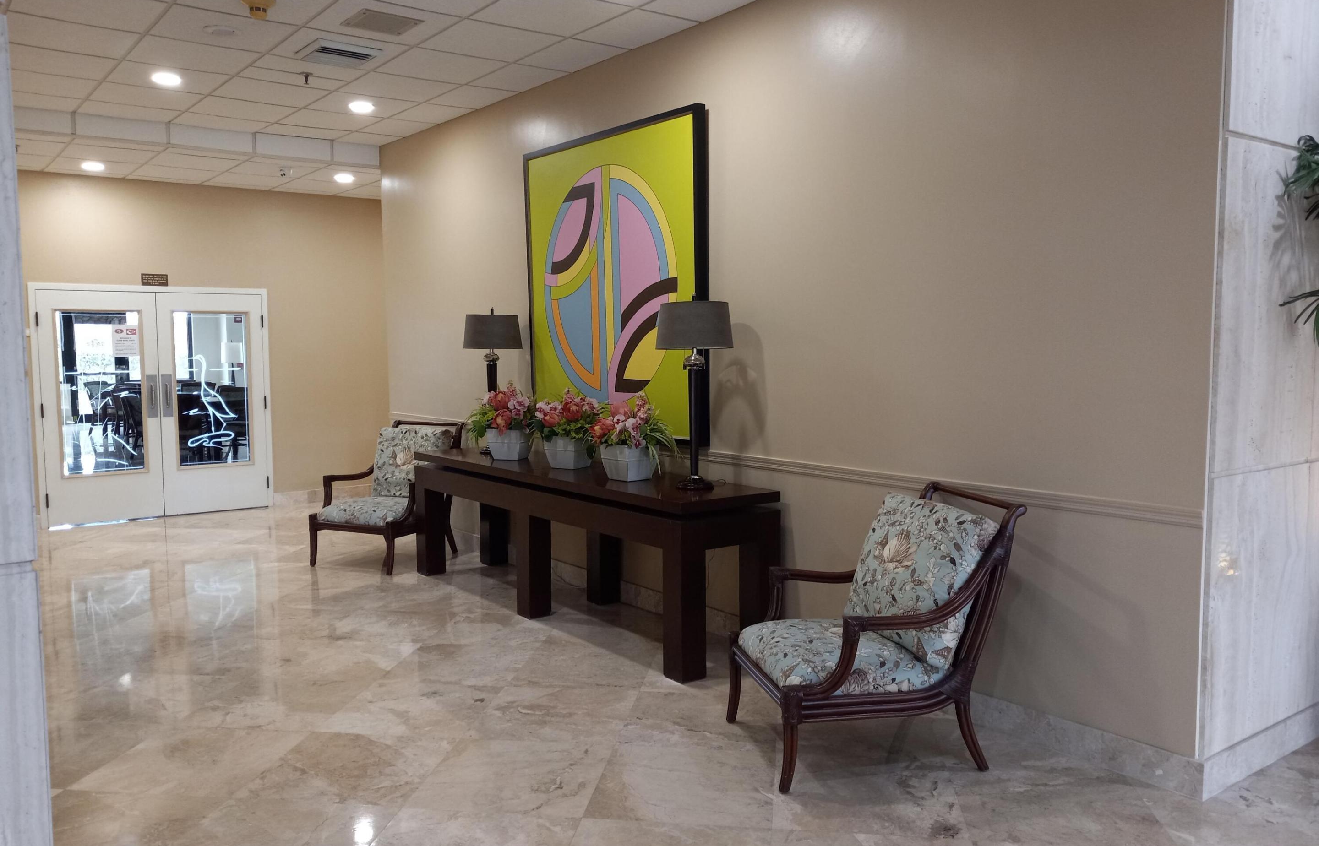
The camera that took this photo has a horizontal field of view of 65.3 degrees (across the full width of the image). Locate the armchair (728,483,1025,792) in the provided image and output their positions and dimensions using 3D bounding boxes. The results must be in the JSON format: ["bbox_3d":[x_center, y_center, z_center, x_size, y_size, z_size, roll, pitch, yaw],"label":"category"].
[{"bbox_3d":[0.796,0.764,3.963,0.945,0.965,0.720,-1,5,-12],"label":"armchair"}]

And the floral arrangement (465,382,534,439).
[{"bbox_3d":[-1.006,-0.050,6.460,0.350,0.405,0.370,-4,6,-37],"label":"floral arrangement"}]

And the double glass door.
[{"bbox_3d":[-4.432,-0.172,9.133,1.892,2.034,0.101,-4,6,-37],"label":"double glass door"}]

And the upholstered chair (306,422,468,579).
[{"bbox_3d":[-1.956,0.500,7.477,0.720,0.965,0.945,2,5,24],"label":"upholstered chair"}]

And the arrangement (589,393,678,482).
[{"bbox_3d":[-0.140,0.074,5.443,0.380,0.448,0.410,-4,6,-37],"label":"arrangement"}]

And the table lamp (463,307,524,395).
[{"bbox_3d":[-1.128,-0.277,6.901,0.390,0.950,0.390,-4,6,-37],"label":"table lamp"}]

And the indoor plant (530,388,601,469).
[{"bbox_3d":[-0.544,0.032,5.985,0.350,0.459,0.370,-4,6,-37],"label":"indoor plant"}]

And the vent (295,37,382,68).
[{"bbox_3d":[-1.795,-2.057,5.767,0.374,0.045,0.395,-4,6,-37],"label":"vent"}]

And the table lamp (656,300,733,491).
[{"bbox_3d":[0.174,-0.154,5.071,0.390,0.950,0.390,0,5,0],"label":"table lamp"}]

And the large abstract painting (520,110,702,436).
[{"bbox_3d":[-0.310,-0.809,6.085,0.065,1.785,1.780,-5,7,-37],"label":"large abstract painting"}]

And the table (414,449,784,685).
[{"bbox_3d":[-0.518,0.669,5.942,0.614,0.815,2.844,-4,6,-37],"label":"table"}]

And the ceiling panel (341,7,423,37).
[{"bbox_3d":[-1.407,-2.029,5.242,0.327,0.025,0.324,-4,6,-37],"label":"ceiling panel"}]

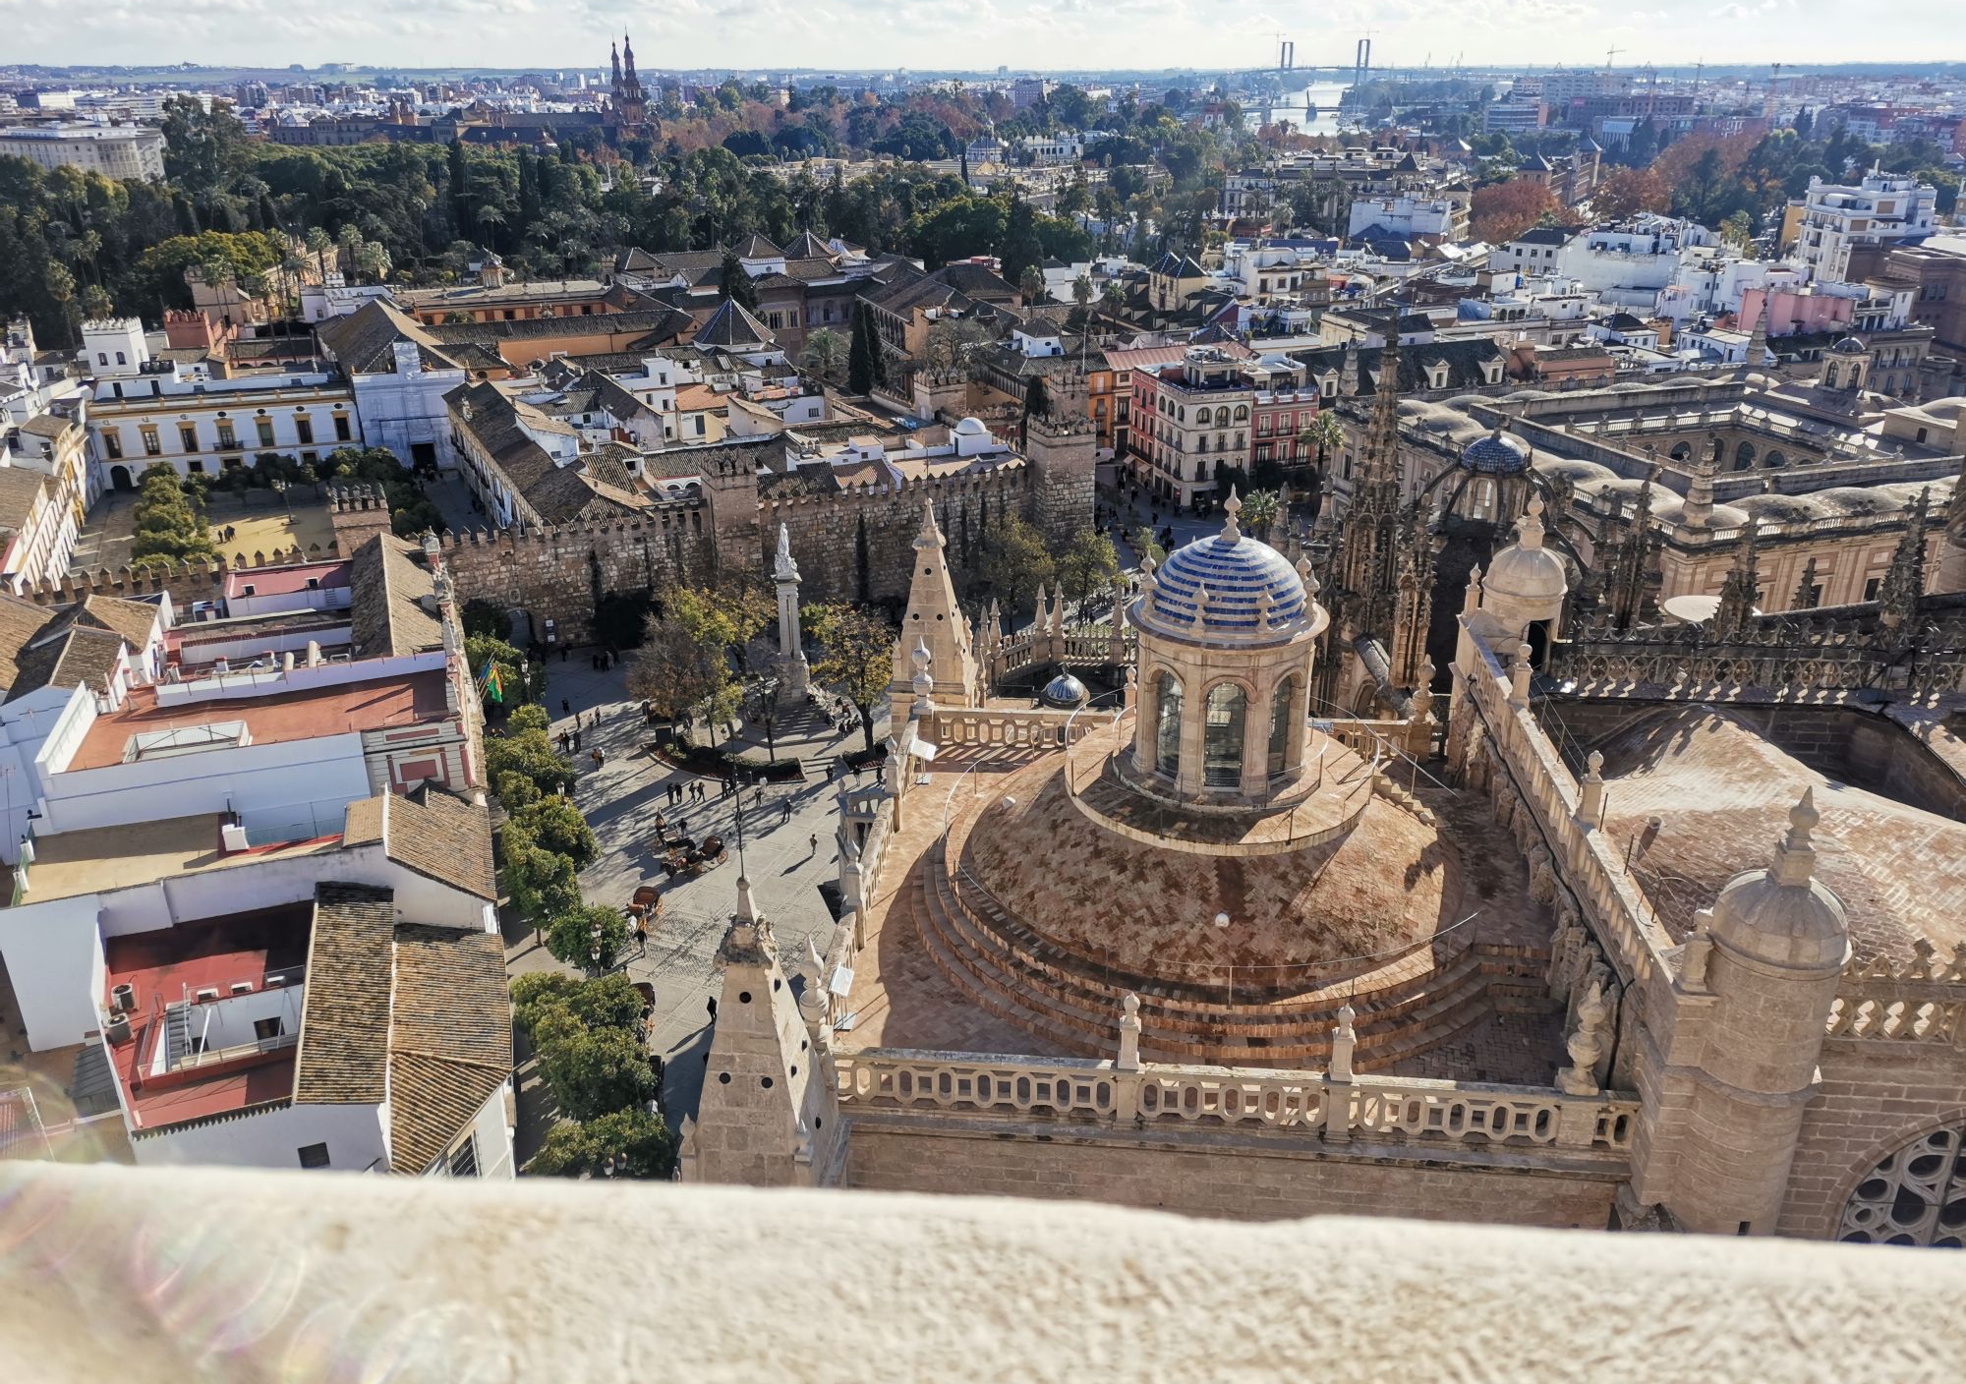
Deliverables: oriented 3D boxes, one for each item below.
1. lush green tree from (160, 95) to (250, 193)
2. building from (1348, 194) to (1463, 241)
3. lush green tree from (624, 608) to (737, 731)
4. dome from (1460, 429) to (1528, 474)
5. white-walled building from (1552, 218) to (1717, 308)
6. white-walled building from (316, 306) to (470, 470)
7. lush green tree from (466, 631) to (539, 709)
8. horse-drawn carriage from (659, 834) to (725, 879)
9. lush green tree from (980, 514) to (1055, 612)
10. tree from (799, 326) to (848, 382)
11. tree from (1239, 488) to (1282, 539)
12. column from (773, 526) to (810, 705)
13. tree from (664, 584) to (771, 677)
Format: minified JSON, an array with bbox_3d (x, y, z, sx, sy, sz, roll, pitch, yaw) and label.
[{"bbox_3d":[-269.171,-184.583,513.788,24.000,42.000,23.000,0,23,0],"label":"lush green tree"},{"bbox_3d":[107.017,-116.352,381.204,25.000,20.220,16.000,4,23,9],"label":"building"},{"bbox_3d":[-24.703,-1.009,122.565,9.000,12.000,9.000,2,23,5],"label":"lush green tree"},{"bbox_3d":[28.402,-13.516,81.621,3.700,1.940,3.700,0,23,0],"label":"dome"},{"bbox_3d":[147.282,-96.160,337.463,31.000,21.000,22.000,10,25,23],"label":"white-walled building"},{"bbox_3d":[-90.300,-48.021,227.954,16.000,18.300,42.000,-11,25,-23],"label":"white-walled building"},{"bbox_3d":[-41.695,-1.658,128.390,6.400,6.800,6.200,0,23,0],"label":"lush green tree"},{"bbox_3d":[-20.273,11.661,102.853,4.900,2.300,1.700,-15,27,-32],"label":"horse-drawn carriage"},{"bbox_3d":[3.264,-11.474,143.666,7.400,12.870,7.200,0,23,0],"label":"lush green tree"},{"bbox_3d":[-26.290,-53.473,245.233,7.800,12.500,7.800,2,23,5],"label":"tree"},{"bbox_3d":[31.927,-19.141,168.915,4.800,8.800,4.800,2,23,5],"label":"tree"},{"bbox_3d":[-16.383,-6.917,124.667,2.900,15.350,2.900,2,23,5],"label":"column"},{"bbox_3d":[-24.921,-5.838,140.493,9.300,9.000,9.000,0,23,0],"label":"tree"}]

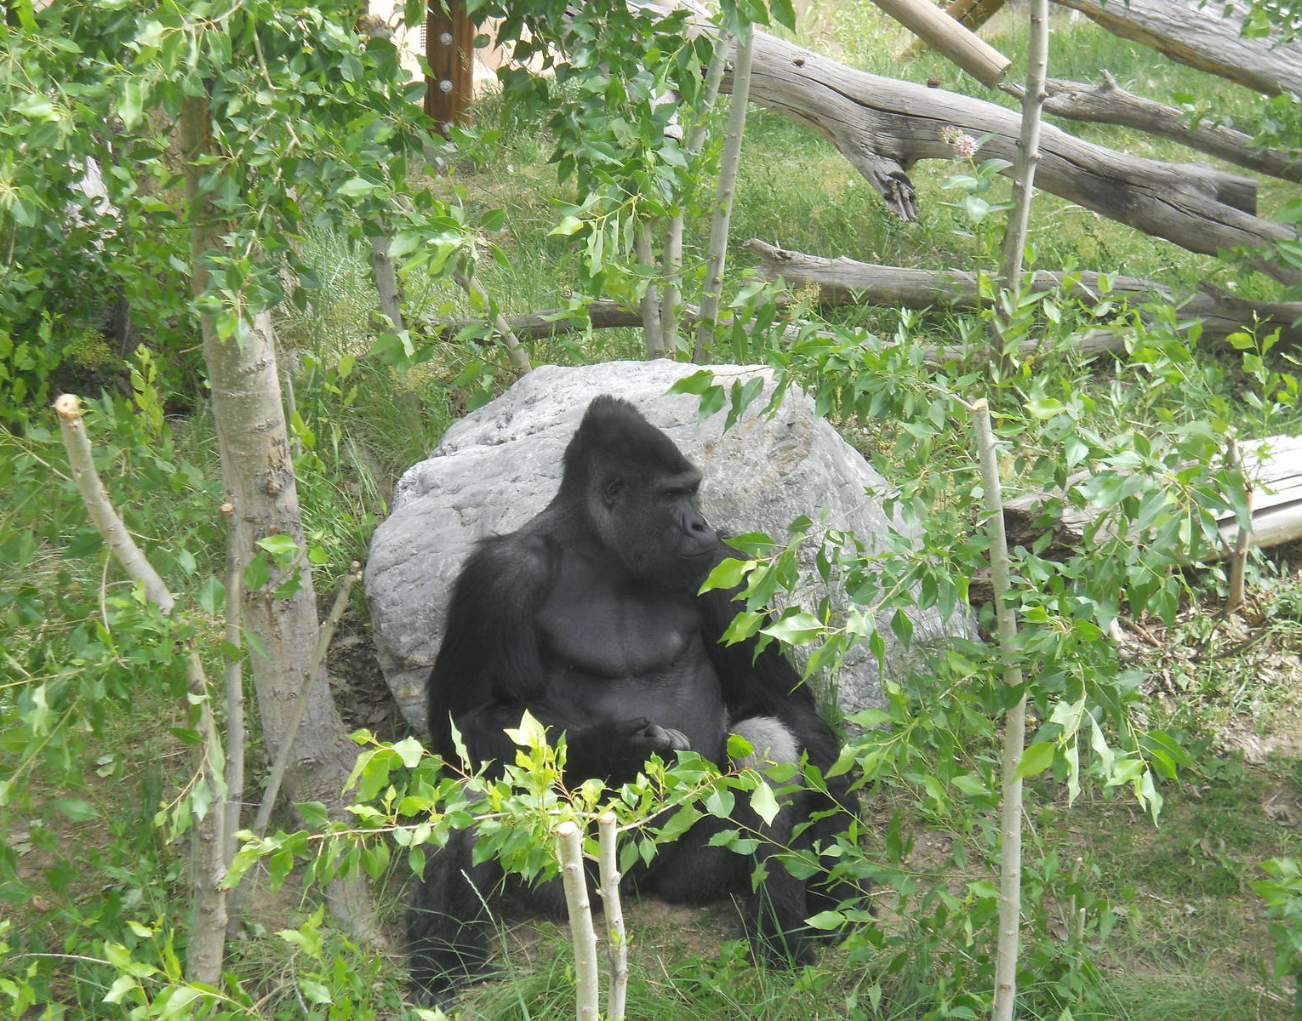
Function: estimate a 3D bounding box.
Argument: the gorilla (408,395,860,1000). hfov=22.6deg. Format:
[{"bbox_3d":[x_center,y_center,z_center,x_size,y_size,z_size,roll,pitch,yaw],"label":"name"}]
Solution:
[{"bbox_3d":[-0.036,0.350,7.070,0.900,1.170,0.920,-3,16,-12],"label":"gorilla"}]

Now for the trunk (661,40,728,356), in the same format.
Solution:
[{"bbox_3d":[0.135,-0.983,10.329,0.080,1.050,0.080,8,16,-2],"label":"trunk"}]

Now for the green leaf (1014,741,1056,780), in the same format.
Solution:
[{"bbox_3d":[0.718,0.467,6.116,0.055,0.090,0.025,42,12,-2],"label":"green leaf"}]

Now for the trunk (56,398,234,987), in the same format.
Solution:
[{"bbox_3d":[-1.018,0.380,6.637,0.170,1.270,0.160,-8,18,2],"label":"trunk"}]

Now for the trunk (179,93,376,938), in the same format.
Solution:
[{"bbox_3d":[-0.846,0.027,7.290,0.200,1.920,0.220,-7,13,2],"label":"trunk"}]

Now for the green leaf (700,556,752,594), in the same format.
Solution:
[{"bbox_3d":[0.136,0.117,5.911,0.100,0.055,0.025,-30,-1,8],"label":"green leaf"}]

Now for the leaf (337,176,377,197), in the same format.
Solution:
[{"bbox_3d":[-0.611,-0.672,6.777,0.080,0.040,0.025,-8,-21,2],"label":"leaf"}]

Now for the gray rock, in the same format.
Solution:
[{"bbox_3d":[0.044,0.095,8.194,1.420,0.980,1.000,0,16,0],"label":"gray rock"}]

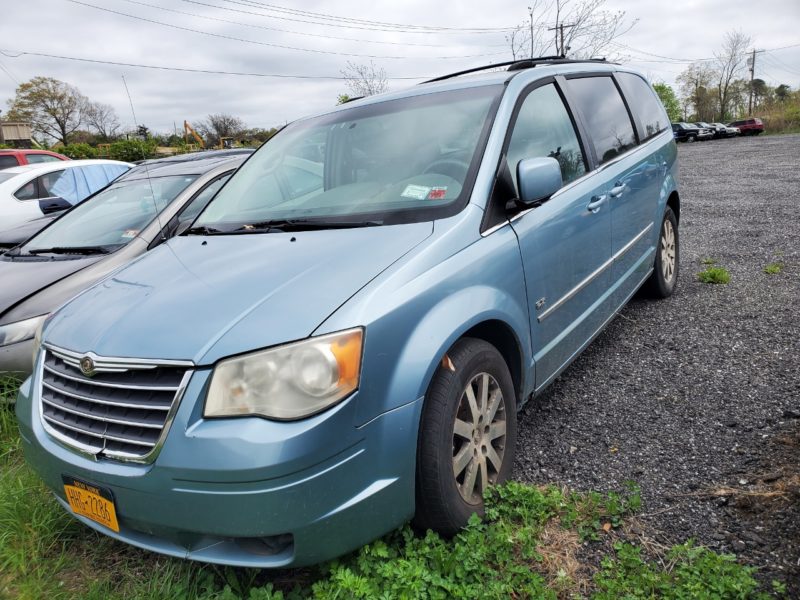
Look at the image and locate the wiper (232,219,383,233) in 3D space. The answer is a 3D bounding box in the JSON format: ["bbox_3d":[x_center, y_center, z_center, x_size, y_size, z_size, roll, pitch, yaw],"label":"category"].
[{"bbox_3d":[-0.412,-0.316,2.552,0.948,0.060,0.070,5,19,43],"label":"wiper"}]

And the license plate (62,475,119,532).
[{"bbox_3d":[-0.998,0.656,1.948,0.305,0.155,0.020,1,14,36],"label":"license plate"}]

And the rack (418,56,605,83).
[{"bbox_3d":[0.640,-1.502,4.157,1.270,0.120,2.150,1,17,36],"label":"rack"}]

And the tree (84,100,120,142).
[{"bbox_3d":[-47.034,-28.062,95.000,5.700,7.200,5.500,-5,16,0],"label":"tree"}]

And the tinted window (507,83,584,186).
[{"bbox_3d":[0.633,-0.736,2.706,0.060,0.510,0.900,-18,5,39],"label":"tinted window"}]

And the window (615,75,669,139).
[{"bbox_3d":[1.757,-1.376,4.273,0.080,0.480,0.950,-18,5,39],"label":"window"}]

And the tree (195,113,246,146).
[{"bbox_3d":[-26.735,-25.387,90.000,7.200,5.600,6.500,-10,15,-17],"label":"tree"}]

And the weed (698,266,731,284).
[{"bbox_3d":[2.503,-0.179,4.782,0.250,0.090,0.240,3,17,30],"label":"weed"}]

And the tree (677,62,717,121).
[{"bbox_3d":[34.540,-24.056,70.000,4.200,7.200,4.200,3,17,30],"label":"tree"}]

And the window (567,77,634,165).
[{"bbox_3d":[1.194,-1.043,3.442,0.060,0.490,0.850,-15,7,39],"label":"window"}]

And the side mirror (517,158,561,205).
[{"bbox_3d":[0.539,-0.457,2.269,0.210,0.185,0.140,1,17,36],"label":"side mirror"}]

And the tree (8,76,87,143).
[{"bbox_3d":[-45.886,-24.338,78.000,10.000,9.300,9.500,-5,16,0],"label":"tree"}]

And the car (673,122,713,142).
[{"bbox_3d":[21.702,-12.822,46.000,1.800,1.650,4.600,-12,18,-24],"label":"car"}]

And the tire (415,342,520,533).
[{"bbox_3d":[0.218,0.489,2.229,0.230,0.710,0.700,1,17,32],"label":"tire"}]

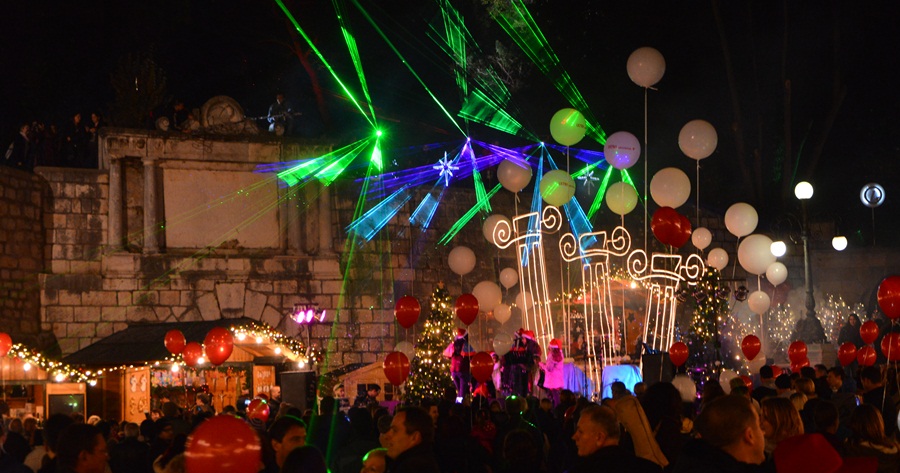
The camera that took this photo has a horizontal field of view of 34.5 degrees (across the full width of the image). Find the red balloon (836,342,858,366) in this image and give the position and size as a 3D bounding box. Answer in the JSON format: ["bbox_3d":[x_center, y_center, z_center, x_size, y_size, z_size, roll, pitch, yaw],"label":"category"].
[{"bbox_3d":[5.704,1.692,20.800,0.270,0.340,0.270,-2,-6,0],"label":"red balloon"}]

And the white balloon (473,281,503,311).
[{"bbox_3d":[0.685,1.102,26.500,0.540,0.580,0.540,-2,-6,0],"label":"white balloon"}]

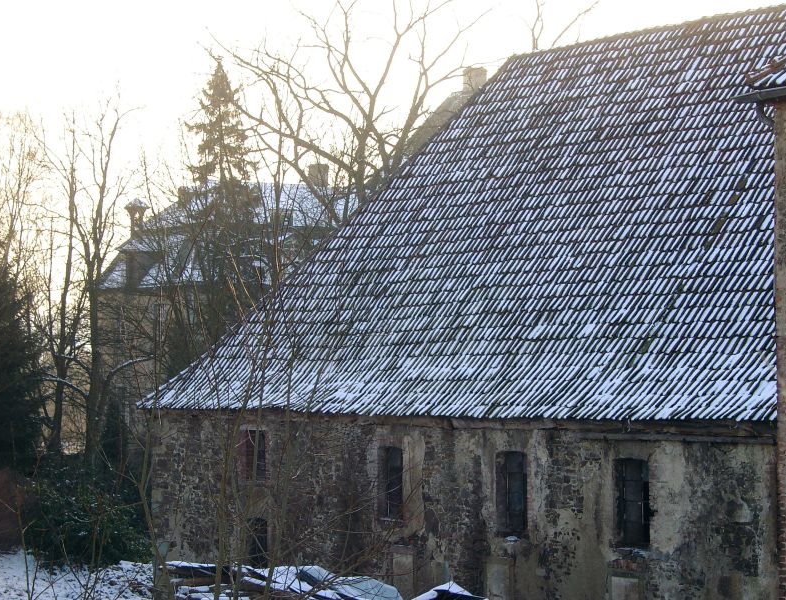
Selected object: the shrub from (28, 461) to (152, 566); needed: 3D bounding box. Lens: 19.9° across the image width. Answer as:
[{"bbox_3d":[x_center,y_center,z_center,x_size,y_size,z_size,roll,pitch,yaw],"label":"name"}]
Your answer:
[{"bbox_3d":[-8.490,5.939,62.500,3.400,2.950,3.000,0,-2,0],"label":"shrub"}]

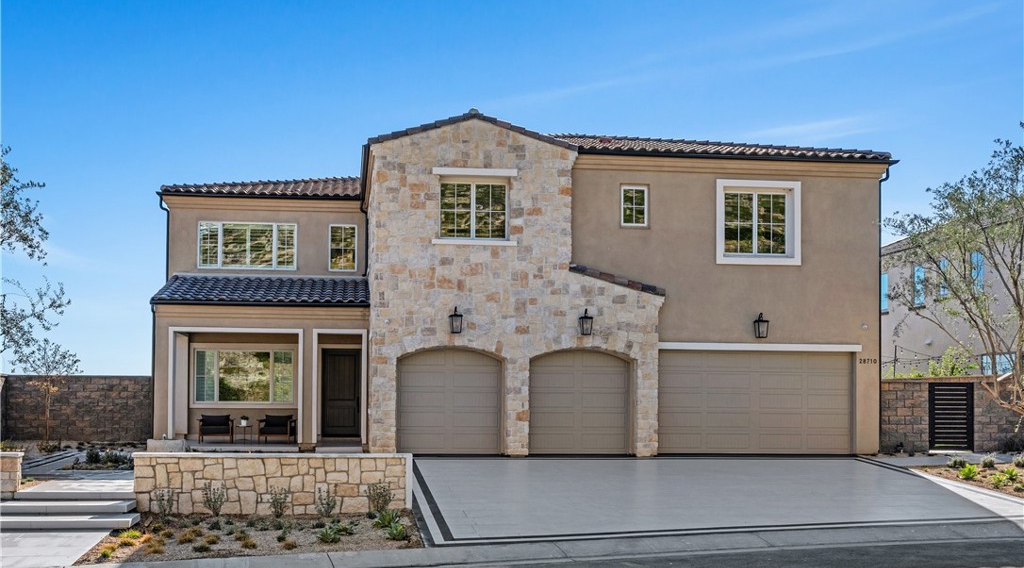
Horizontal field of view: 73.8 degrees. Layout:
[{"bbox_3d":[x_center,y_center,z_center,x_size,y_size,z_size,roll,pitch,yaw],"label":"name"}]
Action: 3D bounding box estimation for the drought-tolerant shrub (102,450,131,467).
[{"bbox_3d":[-8.636,3.810,14.900,0.600,0.340,0.520,0,-3,0],"label":"drought-tolerant shrub"}]

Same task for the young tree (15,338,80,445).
[{"bbox_3d":[-12.661,2.930,18.600,1.800,2.950,1.700,0,-3,0],"label":"young tree"}]

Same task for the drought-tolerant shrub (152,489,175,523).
[{"bbox_3d":[-5.618,3.562,11.000,0.360,0.530,0.350,0,-3,0],"label":"drought-tolerant shrub"}]

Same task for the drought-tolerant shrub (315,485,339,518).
[{"bbox_3d":[-3.004,3.522,11.050,0.390,0.500,0.370,0,-3,0],"label":"drought-tolerant shrub"}]

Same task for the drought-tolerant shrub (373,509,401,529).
[{"bbox_3d":[-1.922,3.606,10.450,0.420,0.260,0.400,0,-3,0],"label":"drought-tolerant shrub"}]

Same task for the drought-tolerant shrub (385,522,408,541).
[{"bbox_3d":[-1.684,3.609,9.950,0.360,0.260,0.350,0,-3,0],"label":"drought-tolerant shrub"}]

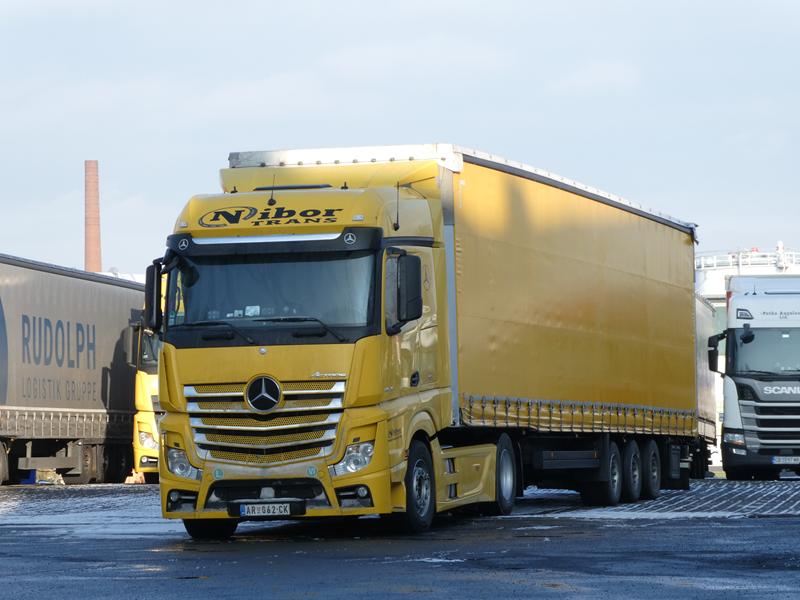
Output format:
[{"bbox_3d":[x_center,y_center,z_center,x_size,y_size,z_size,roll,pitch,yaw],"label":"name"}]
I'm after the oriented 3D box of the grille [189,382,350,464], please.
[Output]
[{"bbox_3d":[-1.341,1.234,30.913,1.620,0.810,0.200,-2,-3,16],"label":"grille"}]

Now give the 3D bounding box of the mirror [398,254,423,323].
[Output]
[{"bbox_3d":[0.104,-0.115,31.058,0.240,0.660,0.140,-1,-3,2],"label":"mirror"}]

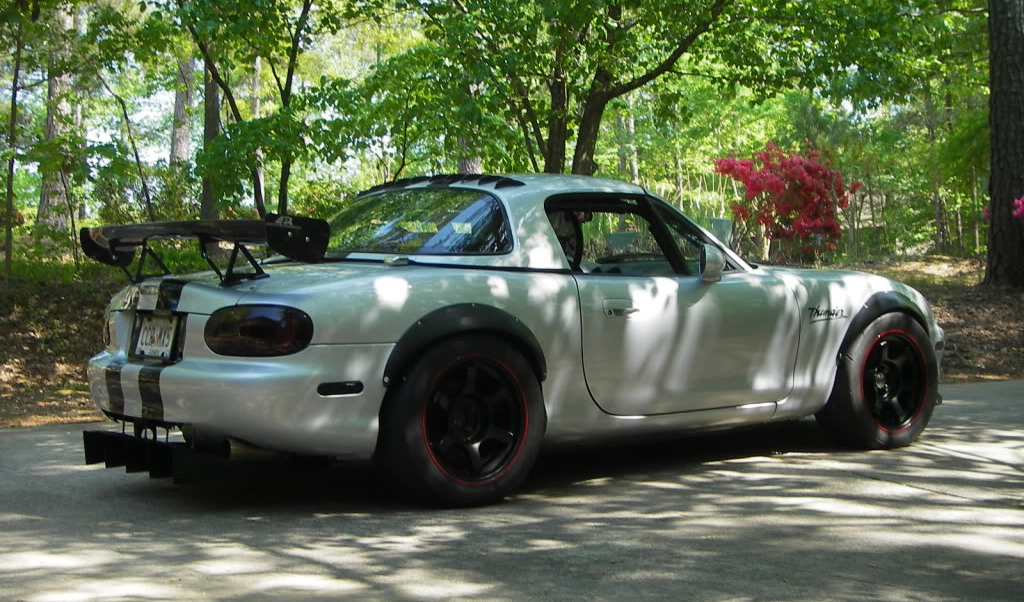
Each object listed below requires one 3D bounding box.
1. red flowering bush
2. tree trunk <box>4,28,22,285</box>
[{"bbox_3d":[3.369,-1.182,17.300,1.720,1.460,1.550,0,2,11],"label":"red flowering bush"},{"bbox_3d":[-4.033,-1.203,11.500,0.130,2.100,0.120,-1,2,0],"label":"tree trunk"}]

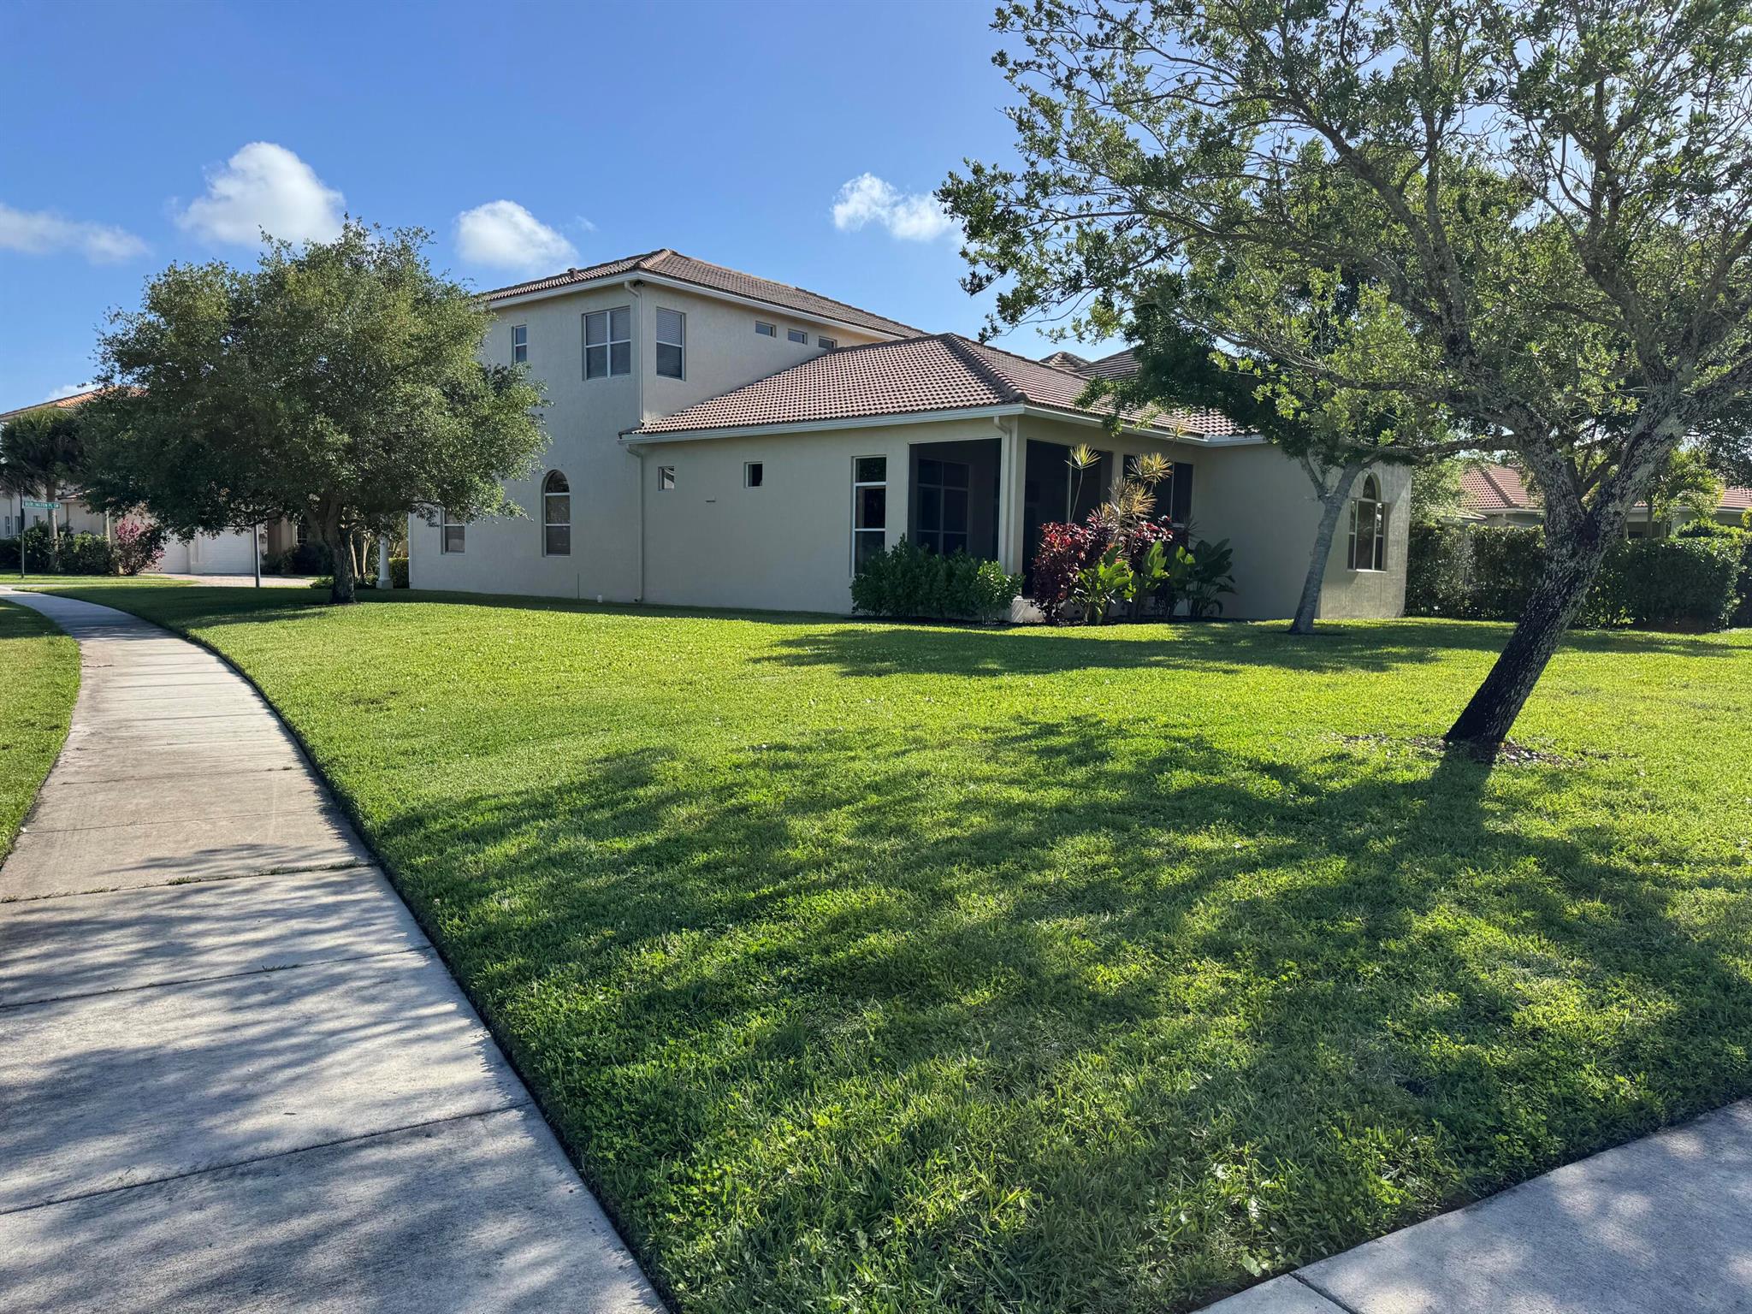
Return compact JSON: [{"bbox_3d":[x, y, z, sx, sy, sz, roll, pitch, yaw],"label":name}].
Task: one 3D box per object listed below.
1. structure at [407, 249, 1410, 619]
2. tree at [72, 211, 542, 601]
[{"bbox_3d":[-0.103,-6.587,31.867,24.054,10.317,14.307,5,6,39],"label":"structure"},{"bbox_3d":[-12.011,-5.229,26.000,9.675,8.063,9.280,1,5,0],"label":"tree"}]

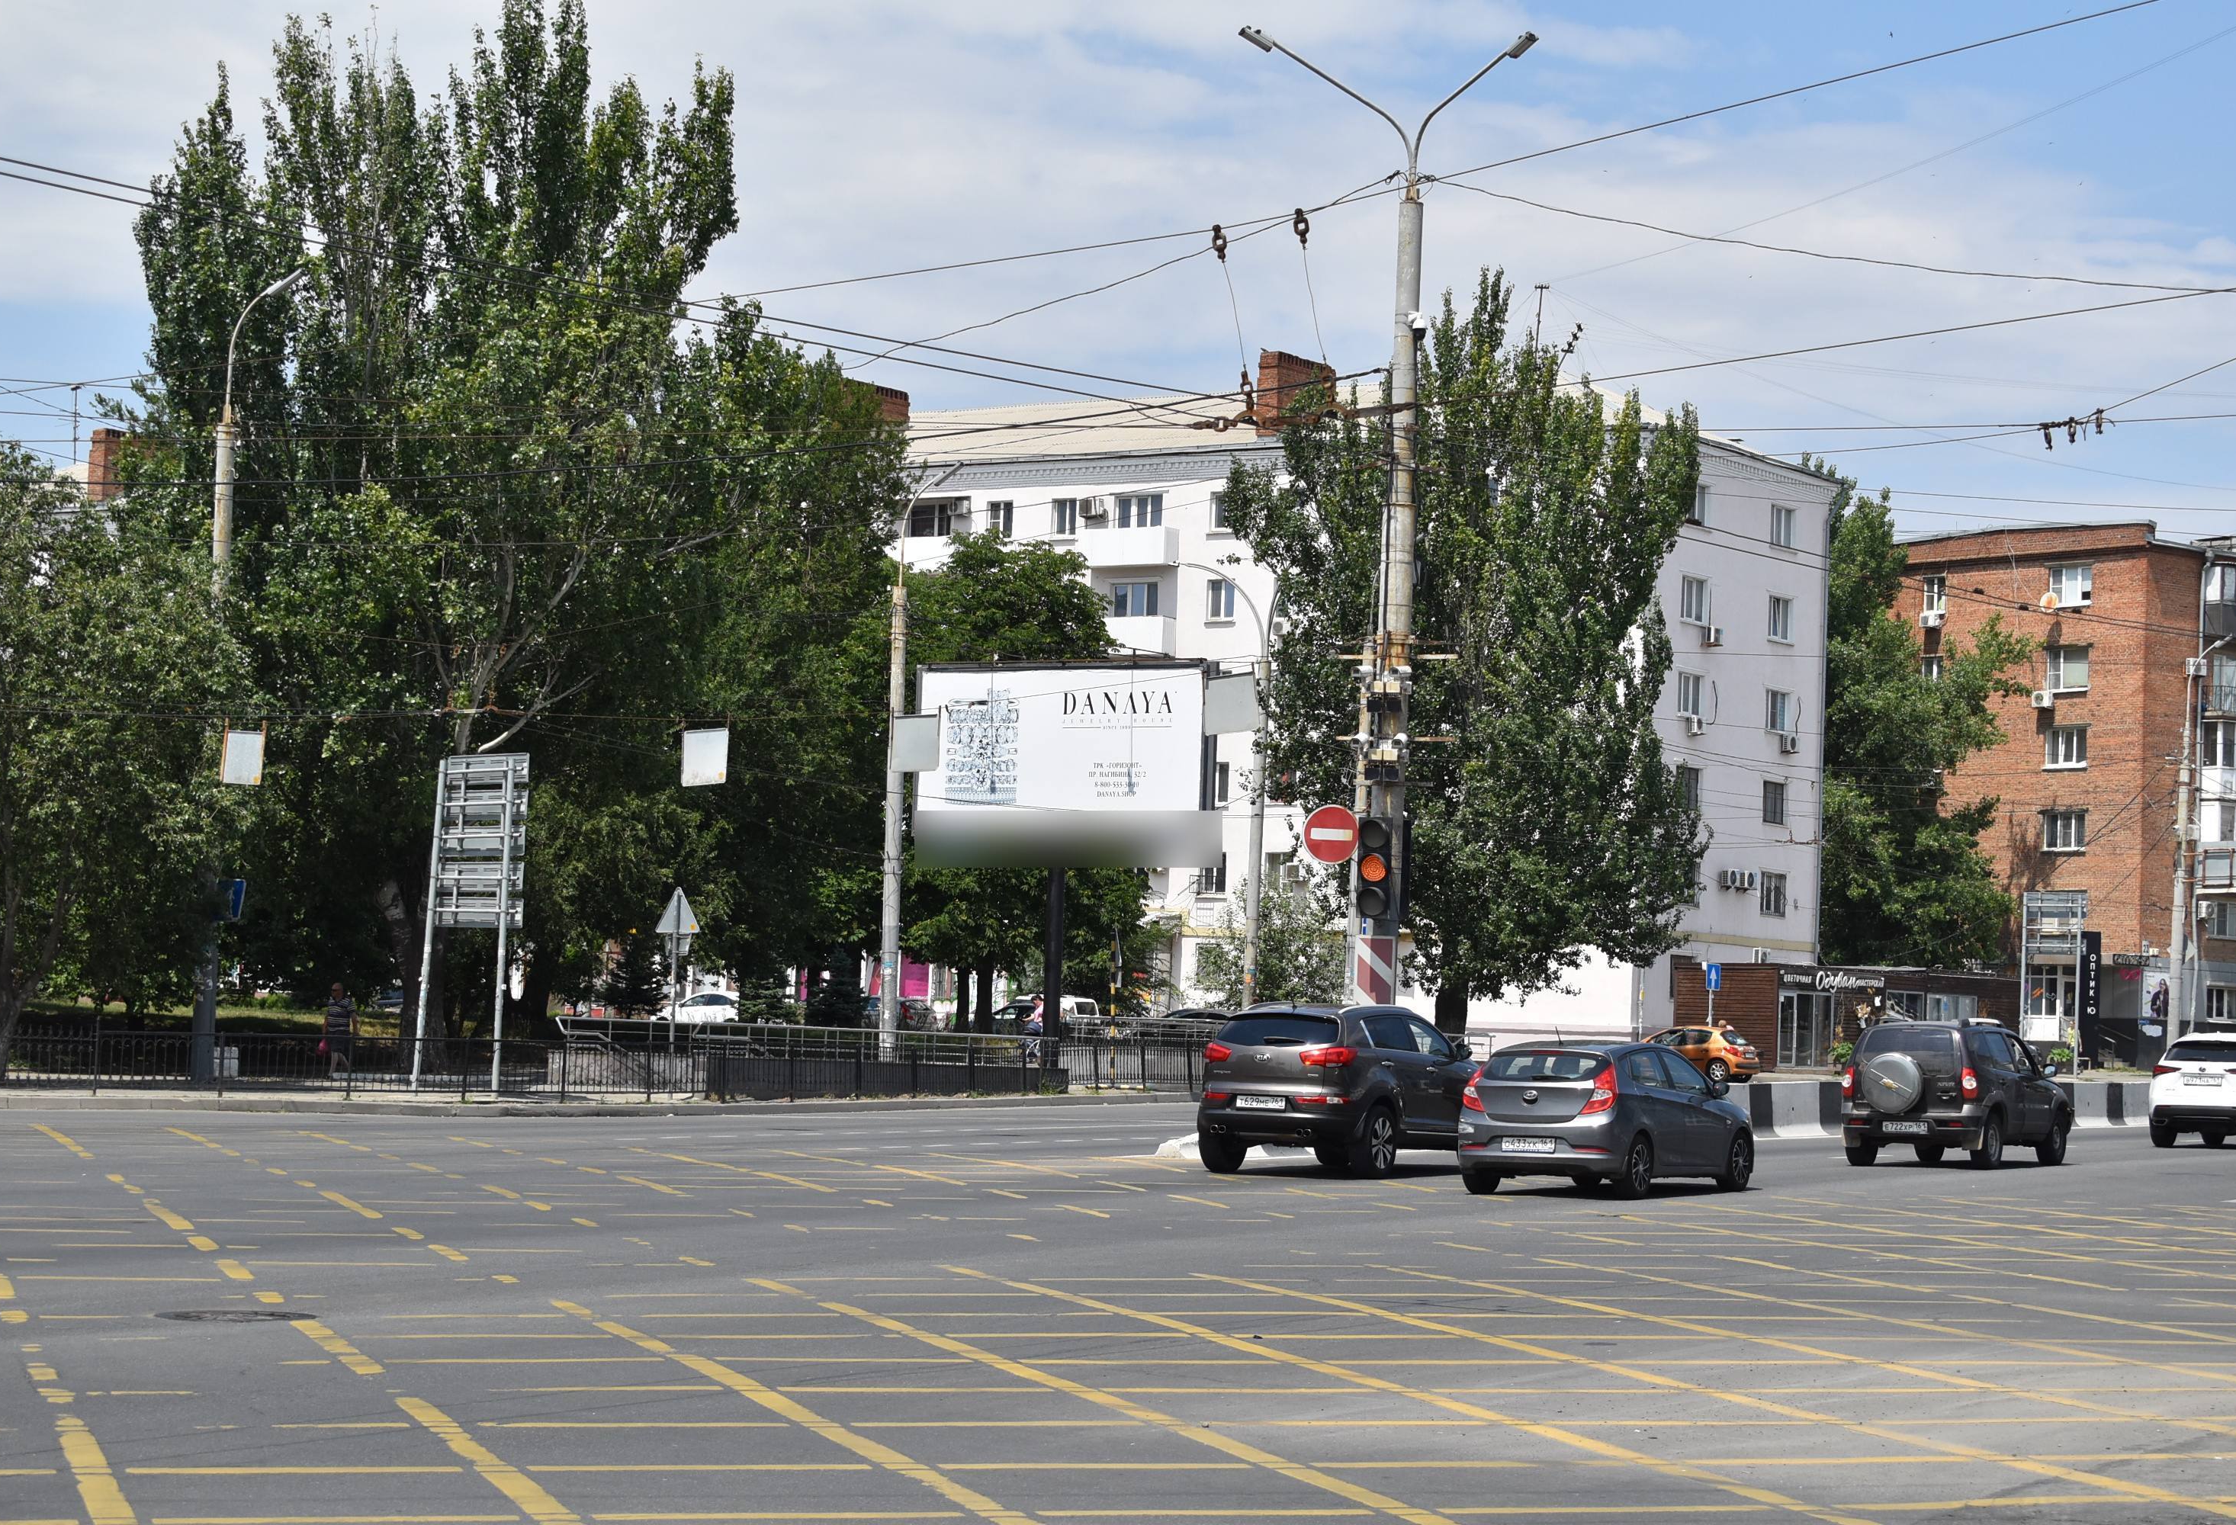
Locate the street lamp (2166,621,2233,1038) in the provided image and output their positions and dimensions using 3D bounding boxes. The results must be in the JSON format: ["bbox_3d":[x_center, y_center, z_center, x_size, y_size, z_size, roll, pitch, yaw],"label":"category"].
[{"bbox_3d":[32.304,2.746,137.096,1.600,13.300,0.400,0,-4,28],"label":"street lamp"}]

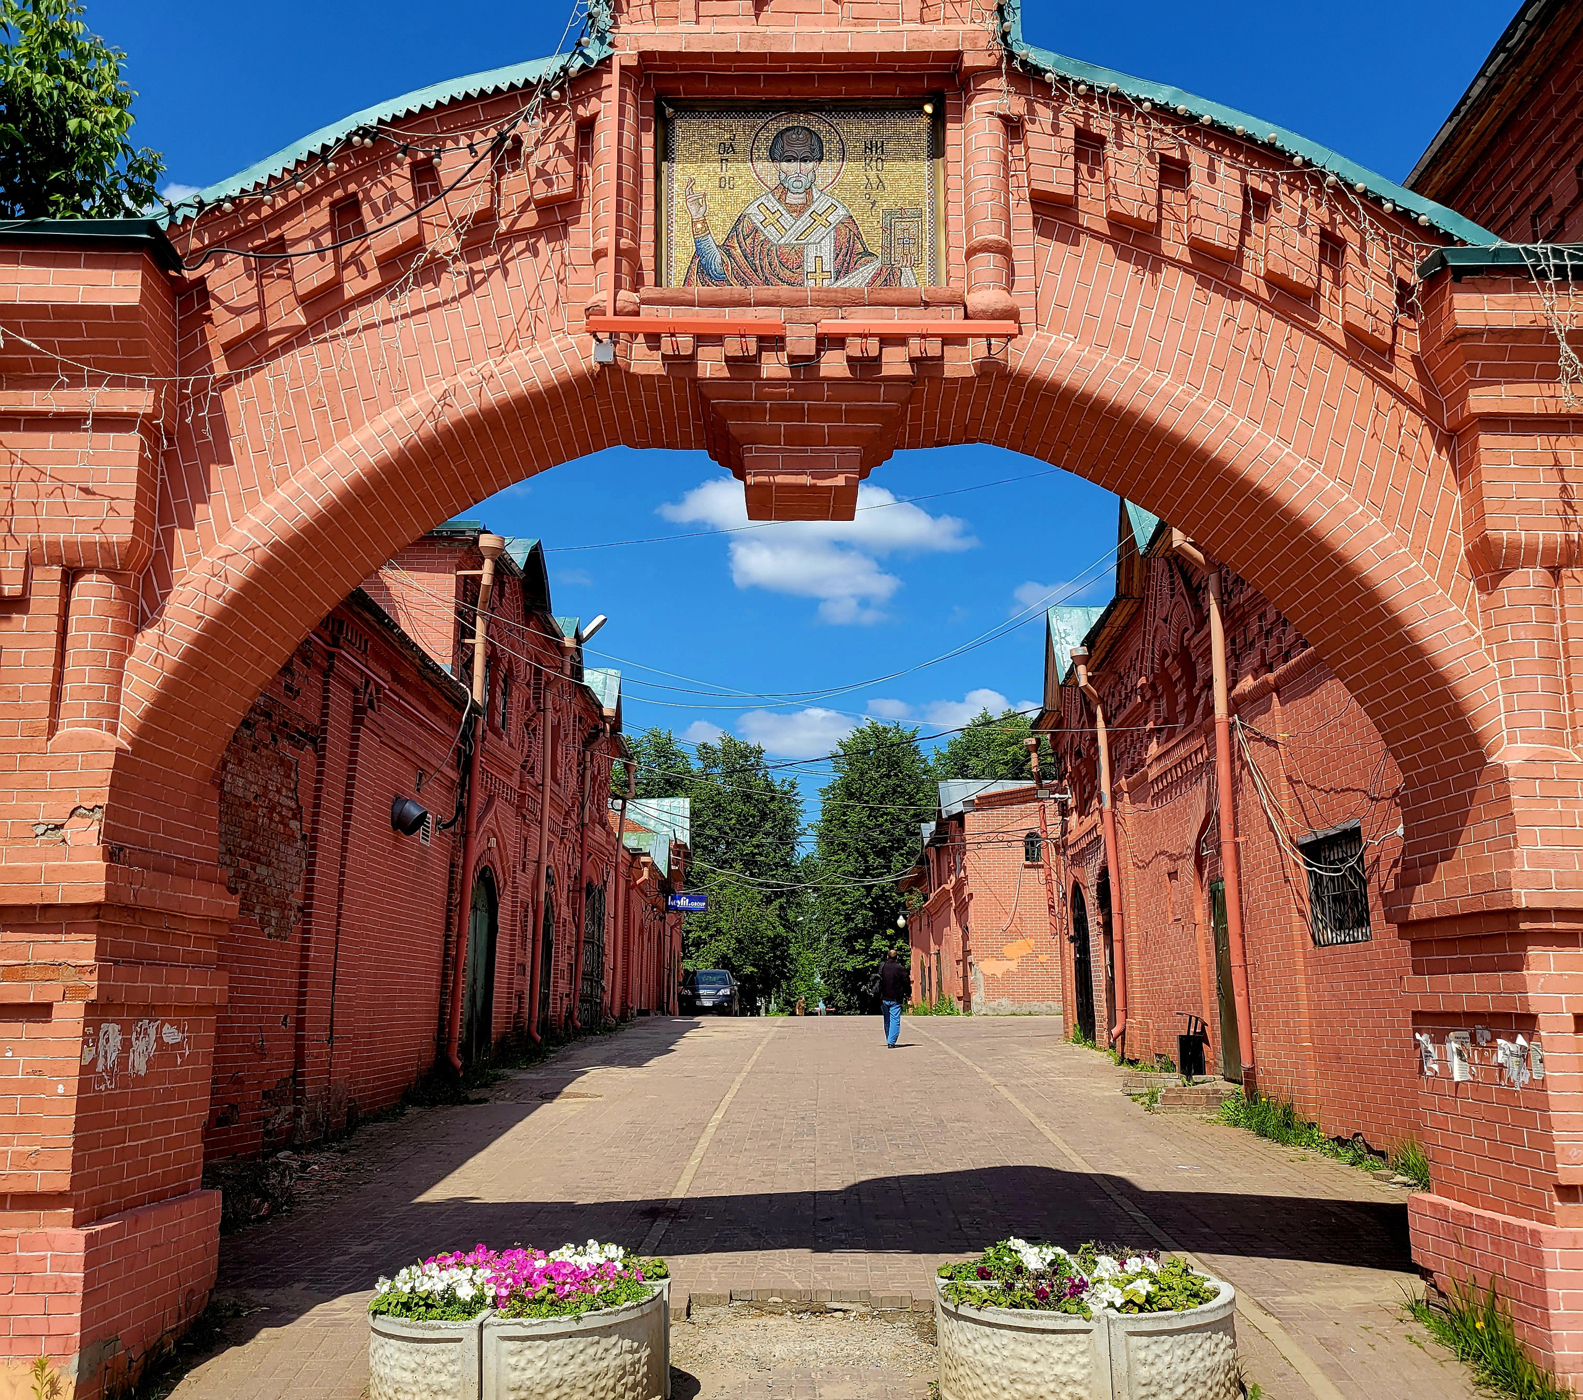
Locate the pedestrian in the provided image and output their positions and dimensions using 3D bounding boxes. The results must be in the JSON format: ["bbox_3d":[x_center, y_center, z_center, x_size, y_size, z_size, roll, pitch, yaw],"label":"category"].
[{"bbox_3d":[1.793,5.255,27.808,0.550,1.720,0.380,0,-11,0],"label":"pedestrian"}]

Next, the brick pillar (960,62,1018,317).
[{"bbox_3d":[0.919,-2.366,7.361,0.250,1.310,0.230,0,-11,0],"label":"brick pillar"}]

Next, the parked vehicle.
[{"bbox_3d":[-2.752,10.160,54.562,1.850,1.680,4.500,0,-11,0],"label":"parked vehicle"}]

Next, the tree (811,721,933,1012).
[{"bbox_3d":[3.926,8.156,77.828,6.100,14.400,6.100,0,-11,0],"label":"tree"}]

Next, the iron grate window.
[{"bbox_3d":[4.800,1.632,13.887,0.160,0.980,1.450,0,-11,0],"label":"iron grate window"}]

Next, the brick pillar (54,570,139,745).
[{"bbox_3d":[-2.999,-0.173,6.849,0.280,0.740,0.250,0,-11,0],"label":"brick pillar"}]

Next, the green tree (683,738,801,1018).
[{"bbox_3d":[-2.386,8.451,77.773,6.000,13.800,6.000,0,-11,0],"label":"green tree"}]

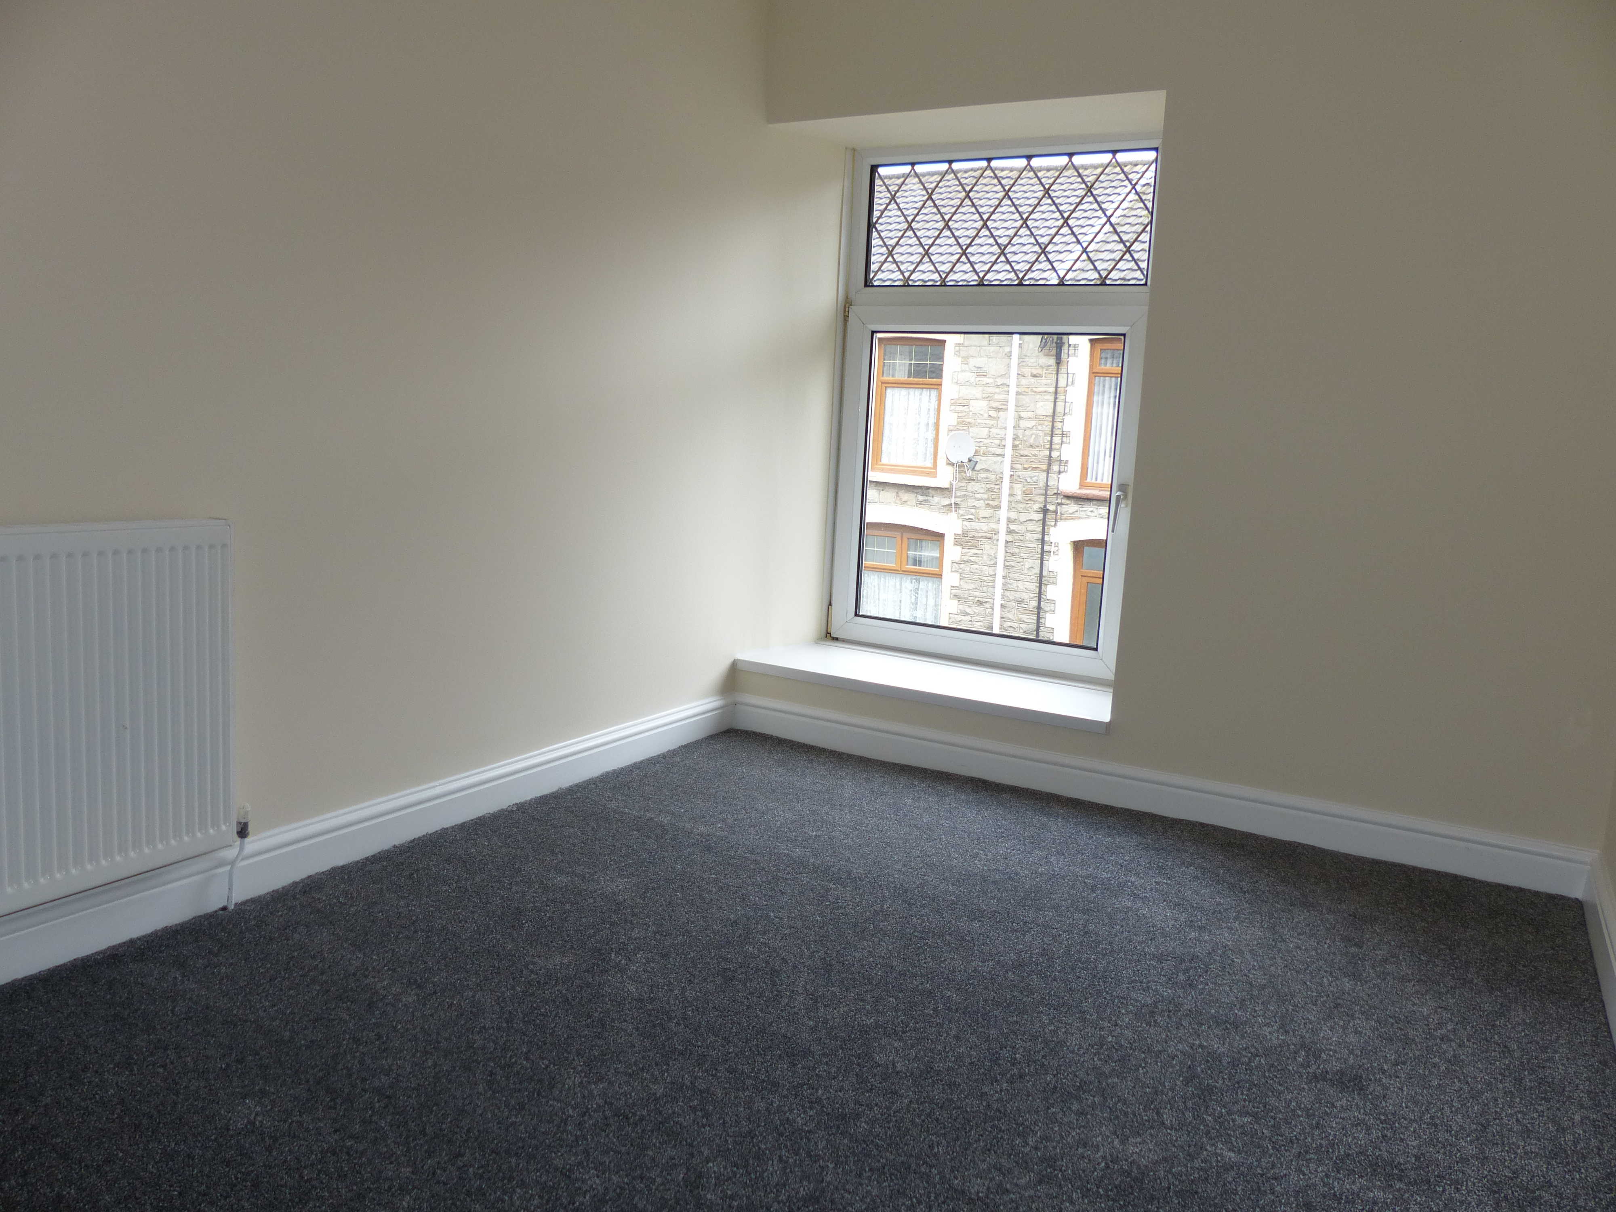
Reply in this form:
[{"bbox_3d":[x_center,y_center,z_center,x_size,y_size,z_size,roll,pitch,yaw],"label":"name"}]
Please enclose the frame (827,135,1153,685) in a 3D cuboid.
[{"bbox_3d":[0.585,-0.648,3.849,1.083,1.688,0.090,8,9,28],"label":"frame"}]

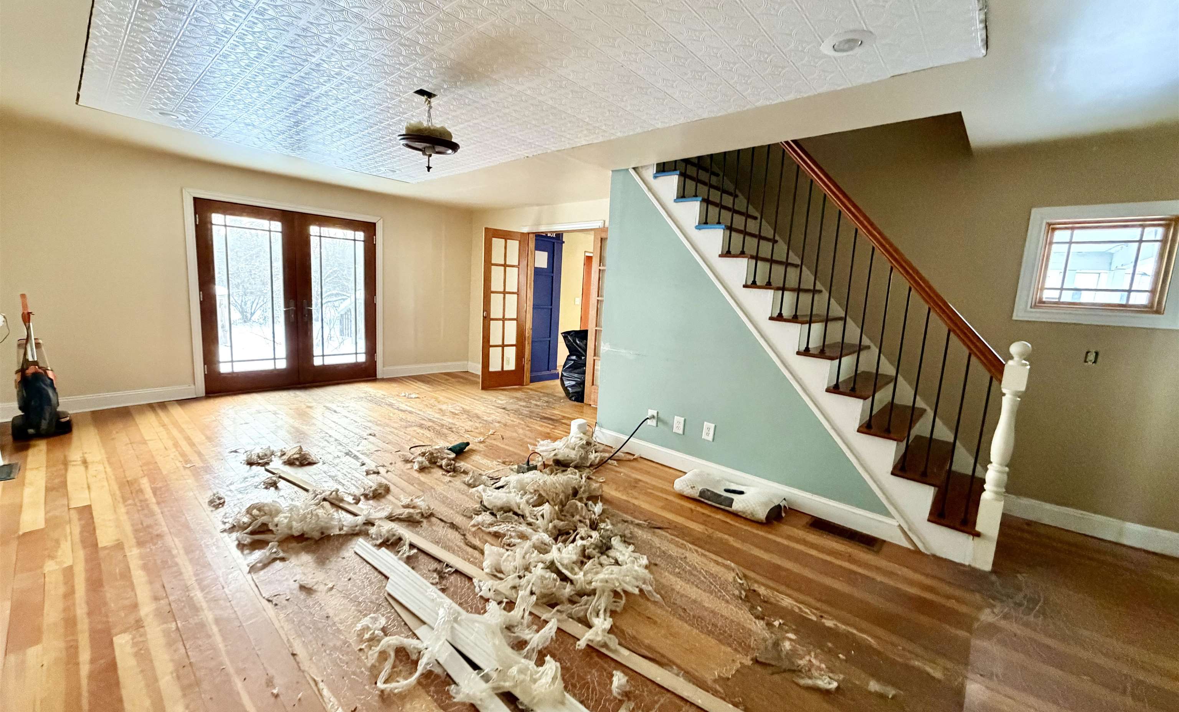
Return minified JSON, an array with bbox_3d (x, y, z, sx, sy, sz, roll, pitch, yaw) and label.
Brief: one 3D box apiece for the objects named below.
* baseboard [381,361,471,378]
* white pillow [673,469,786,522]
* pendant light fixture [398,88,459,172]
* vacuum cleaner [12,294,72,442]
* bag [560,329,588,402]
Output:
[{"bbox_3d":[-2.318,0.196,6.845,0.020,0.146,1.270,10,10,41],"label":"baseboard"},{"bbox_3d":[0.943,0.914,3.190,0.630,0.105,0.350,10,10,41],"label":"white pillow"},{"bbox_3d":[-0.901,-1.248,2.682,0.340,0.410,0.340,10,10,41],"label":"pendant light fixture"},{"bbox_3d":[-4.233,0.063,3.651,0.360,1.060,0.300,9,10,36],"label":"vacuum cleaner"},{"bbox_3d":[-0.118,0.091,5.916,0.480,0.860,0.460,10,10,41],"label":"bag"}]

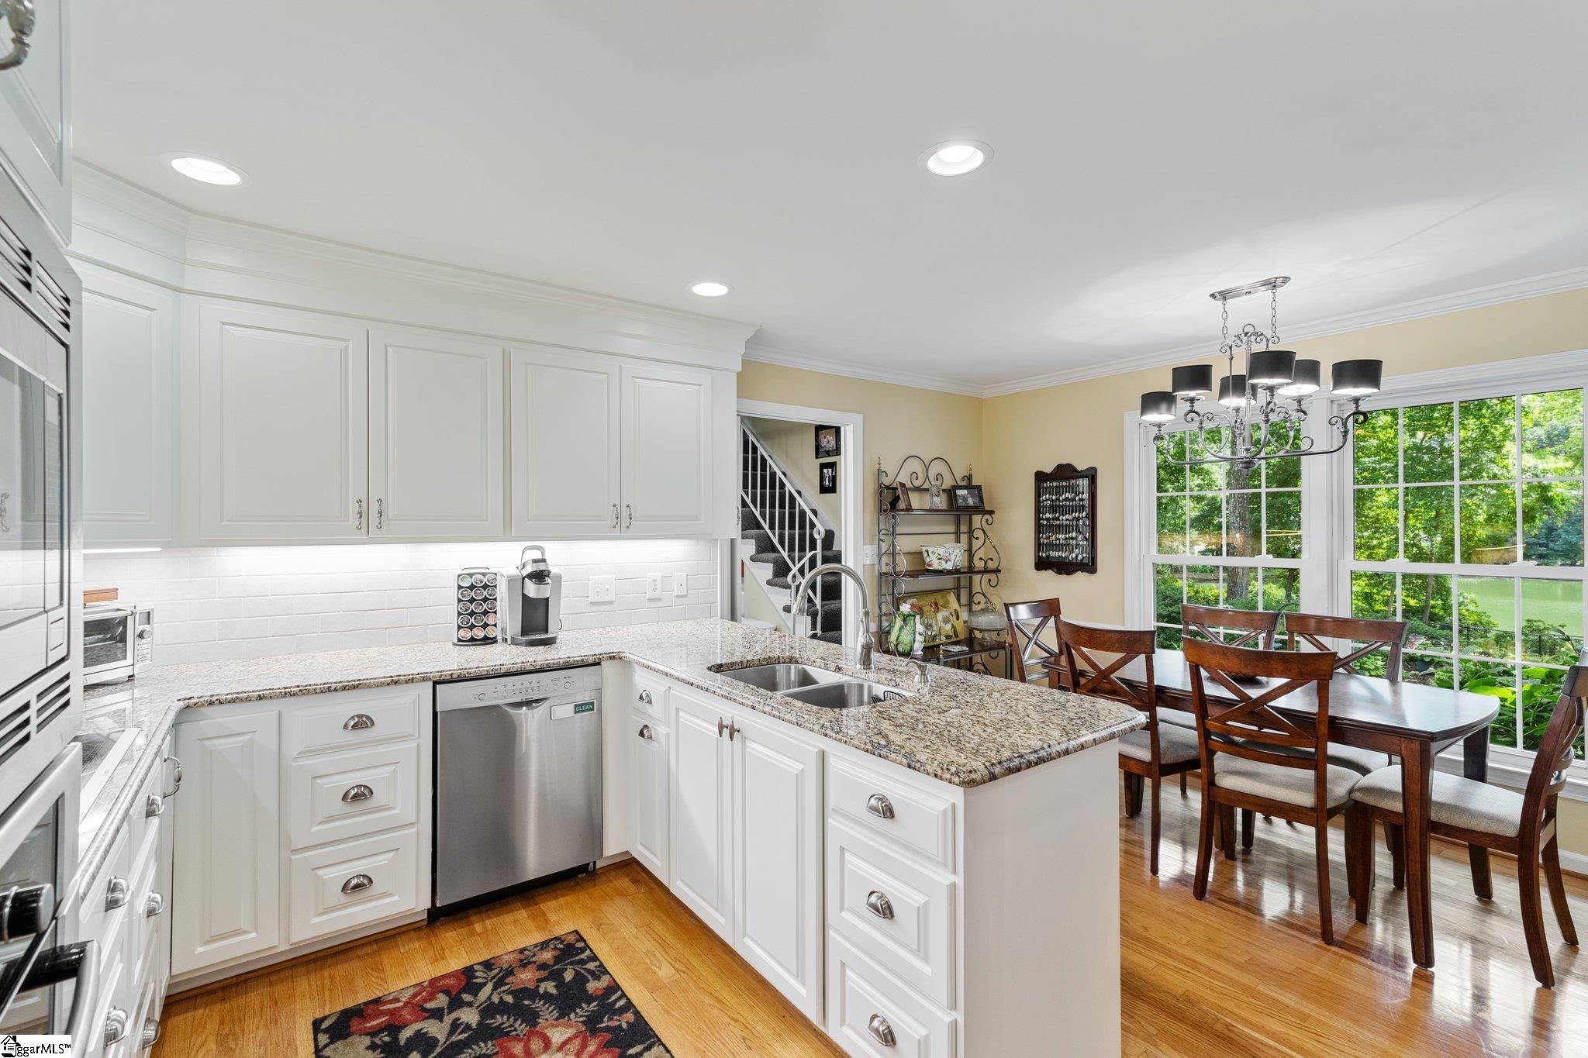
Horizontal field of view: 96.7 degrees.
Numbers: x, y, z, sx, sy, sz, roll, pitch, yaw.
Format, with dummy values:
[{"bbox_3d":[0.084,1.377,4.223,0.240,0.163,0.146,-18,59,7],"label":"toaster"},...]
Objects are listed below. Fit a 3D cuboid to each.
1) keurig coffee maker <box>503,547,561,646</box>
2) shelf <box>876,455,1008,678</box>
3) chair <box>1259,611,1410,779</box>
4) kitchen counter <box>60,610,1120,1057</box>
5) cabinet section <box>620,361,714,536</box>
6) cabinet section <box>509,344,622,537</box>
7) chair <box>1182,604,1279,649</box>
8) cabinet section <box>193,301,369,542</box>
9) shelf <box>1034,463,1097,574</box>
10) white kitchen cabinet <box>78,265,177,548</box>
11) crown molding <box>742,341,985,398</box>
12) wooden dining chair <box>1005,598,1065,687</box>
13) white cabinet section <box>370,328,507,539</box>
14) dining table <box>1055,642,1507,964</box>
[{"bbox_3d":[-1.141,0.287,3.088,0.225,0.400,0.310,0,0,-28],"label":"keurig coffee maker"},{"bbox_3d":[1.045,0.461,4.656,0.940,1.890,0.480,0,0,-36],"label":"shelf"},{"bbox_3d":[2.306,0.908,3.073,0.550,0.975,0.465,0,0,-36],"label":"chair"},{"bbox_3d":[-0.854,0.938,2.004,2.800,0.914,2.530,0,0,-36],"label":"kitchen counter"},{"bbox_3d":[-0.687,-0.357,3.467,0.480,0.785,0.325,0,0,-37],"label":"cabinet section"},{"bbox_3d":[-1.072,-0.356,3.181,0.485,0.785,0.325,0,0,-37],"label":"cabinet section"},{"bbox_3d":[2.024,0.911,3.474,0.550,0.975,0.465,0,0,-36],"label":"chair"},{"bbox_3d":[-1.865,-0.354,2.593,0.491,0.785,0.325,0,0,-37],"label":"cabinet section"},{"bbox_3d":[1.802,-0.060,4.688,0.060,0.740,0.420,0,0,-36],"label":"shelf"},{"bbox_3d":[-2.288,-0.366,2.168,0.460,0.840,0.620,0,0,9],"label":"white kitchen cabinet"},{"bbox_3d":[0.545,-1.004,4.564,2.220,0.080,0.080,0,0,-36],"label":"crown molding"},{"bbox_3d":[1.516,0.913,3.777,0.465,0.975,0.550,0,0,-36],"label":"wooden dining chair"},{"bbox_3d":[-1.475,-0.355,2.882,0.480,0.785,0.325,0,0,-37],"label":"white cabinet section"},{"bbox_3d":[1.919,1.014,2.992,0.920,0.765,1.480,0,0,-36],"label":"dining table"}]

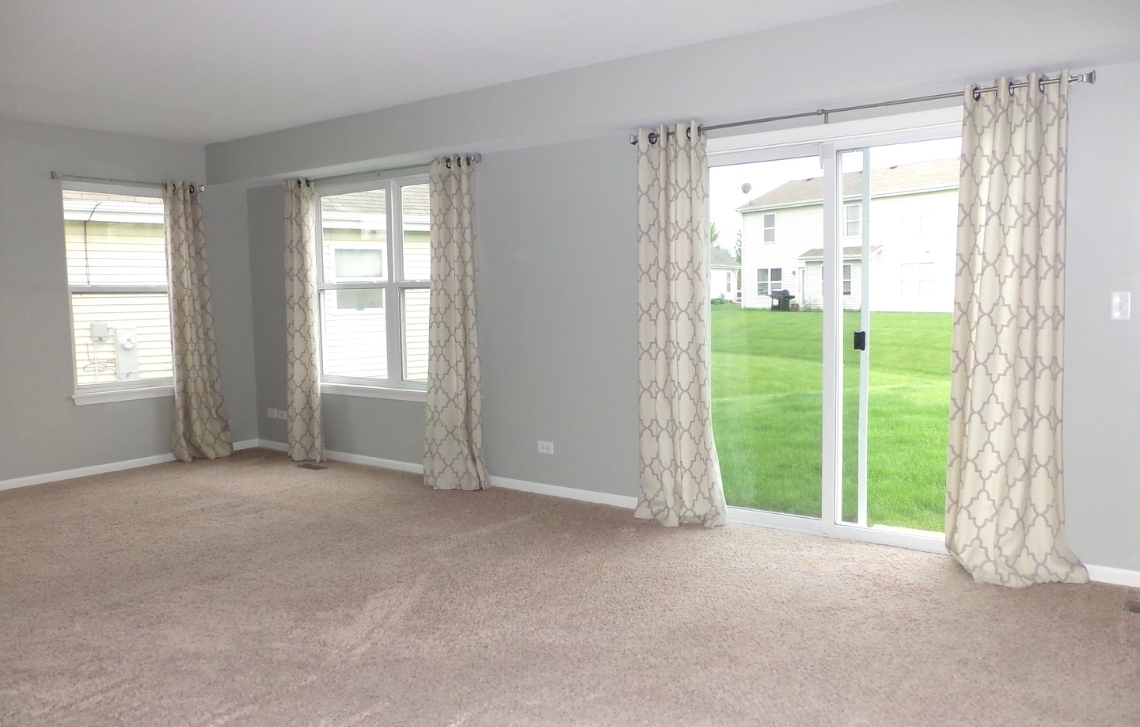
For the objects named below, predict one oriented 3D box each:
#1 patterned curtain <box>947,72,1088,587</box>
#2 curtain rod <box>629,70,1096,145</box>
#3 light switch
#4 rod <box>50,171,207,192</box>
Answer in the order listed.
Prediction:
[{"bbox_3d":[1.903,-0.141,3.625,0.525,2.136,0.220,3,6,36],"label":"patterned curtain"},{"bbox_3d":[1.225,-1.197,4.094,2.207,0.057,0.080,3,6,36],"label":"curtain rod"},{"bbox_3d":[2.264,-0.234,3.518,0.071,0.114,0.012,3,6,36],"label":"light switch"},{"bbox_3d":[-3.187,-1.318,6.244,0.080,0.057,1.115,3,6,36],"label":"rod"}]

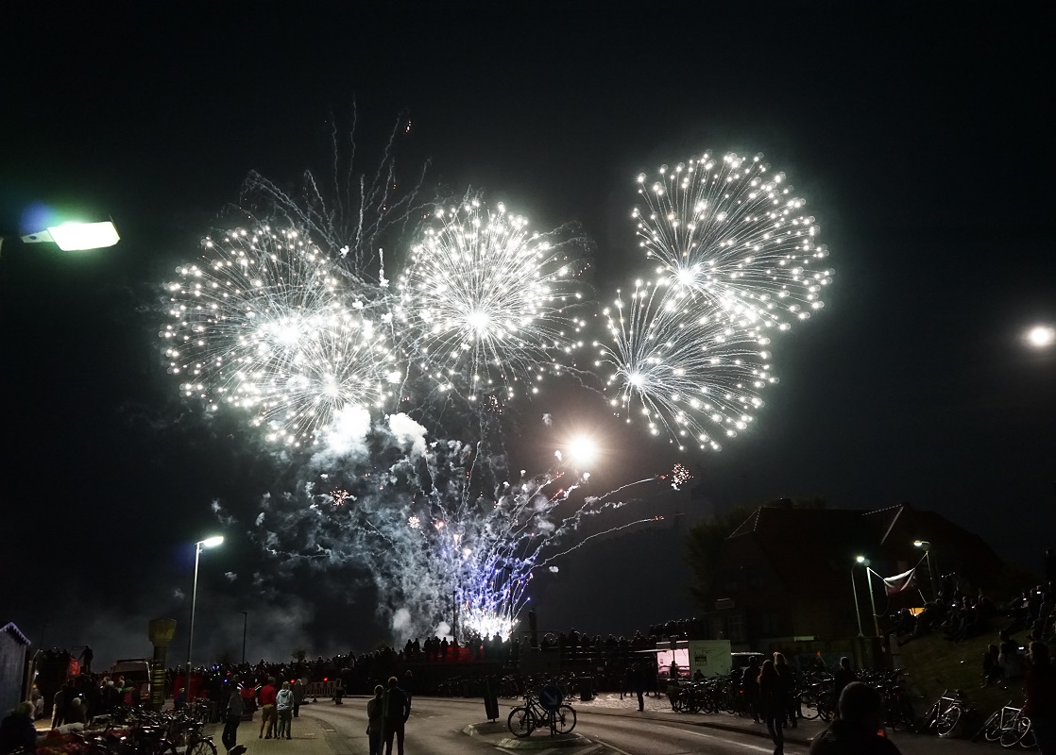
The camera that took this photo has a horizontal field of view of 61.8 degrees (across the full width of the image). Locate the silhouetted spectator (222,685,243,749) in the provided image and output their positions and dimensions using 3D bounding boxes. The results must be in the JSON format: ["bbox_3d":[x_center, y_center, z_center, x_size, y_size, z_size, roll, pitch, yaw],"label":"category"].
[{"bbox_3d":[-6.770,7.785,20.300,0.500,1.750,0.380,1,-18,-8],"label":"silhouetted spectator"}]

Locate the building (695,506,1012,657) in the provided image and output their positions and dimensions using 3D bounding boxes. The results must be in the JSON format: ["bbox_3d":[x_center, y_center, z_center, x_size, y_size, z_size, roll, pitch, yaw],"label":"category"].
[{"bbox_3d":[22.766,13.854,60.482,18.301,9.600,11.000,3,-19,-16],"label":"building"}]

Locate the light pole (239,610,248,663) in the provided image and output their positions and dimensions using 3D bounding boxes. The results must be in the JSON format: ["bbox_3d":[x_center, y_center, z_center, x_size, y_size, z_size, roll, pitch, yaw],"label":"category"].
[{"bbox_3d":[-27.599,26.063,85.000,0.700,7.000,0.250,-4,-18,5],"label":"light pole"}]

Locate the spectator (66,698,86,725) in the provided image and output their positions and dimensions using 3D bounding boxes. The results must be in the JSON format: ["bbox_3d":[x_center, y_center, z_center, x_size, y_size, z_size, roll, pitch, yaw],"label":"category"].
[{"bbox_3d":[-16.215,12.000,31.500,0.450,1.050,0.400,1,-18,-8],"label":"spectator"}]

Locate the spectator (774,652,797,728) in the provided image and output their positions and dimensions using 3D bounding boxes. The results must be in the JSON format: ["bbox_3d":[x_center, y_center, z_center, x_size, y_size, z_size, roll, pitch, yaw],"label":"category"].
[{"bbox_3d":[6.198,7.541,21.300,0.500,1.740,0.380,1,-18,-8],"label":"spectator"}]

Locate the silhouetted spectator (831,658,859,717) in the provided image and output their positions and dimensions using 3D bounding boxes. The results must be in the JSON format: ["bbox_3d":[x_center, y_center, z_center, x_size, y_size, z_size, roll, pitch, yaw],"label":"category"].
[{"bbox_3d":[8.564,8.320,23.500,0.500,1.630,0.360,1,-18,-8],"label":"silhouetted spectator"}]

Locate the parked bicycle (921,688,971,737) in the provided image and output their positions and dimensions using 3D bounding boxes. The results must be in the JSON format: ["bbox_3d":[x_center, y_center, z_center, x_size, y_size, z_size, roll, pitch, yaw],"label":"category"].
[{"bbox_3d":[8.732,6.997,18.500,0.600,1.050,1.750,30,-15,10],"label":"parked bicycle"}]

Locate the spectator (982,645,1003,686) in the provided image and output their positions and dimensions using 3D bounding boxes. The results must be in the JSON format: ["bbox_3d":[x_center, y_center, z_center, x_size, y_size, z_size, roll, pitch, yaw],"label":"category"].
[{"bbox_3d":[11.328,6.991,21.300,0.700,1.020,0.500,-12,-20,29],"label":"spectator"}]

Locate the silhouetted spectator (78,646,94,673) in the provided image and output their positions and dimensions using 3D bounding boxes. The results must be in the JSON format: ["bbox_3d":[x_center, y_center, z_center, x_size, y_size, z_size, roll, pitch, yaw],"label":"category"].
[{"bbox_3d":[-29.500,18.894,59.000,0.600,1.740,0.380,1,-18,-8],"label":"silhouetted spectator"}]

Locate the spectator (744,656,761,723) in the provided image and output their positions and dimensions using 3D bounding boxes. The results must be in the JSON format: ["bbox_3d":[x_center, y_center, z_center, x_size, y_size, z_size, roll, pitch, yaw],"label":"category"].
[{"bbox_3d":[5.998,8.287,23.400,0.500,1.700,0.360,1,-18,-8],"label":"spectator"}]

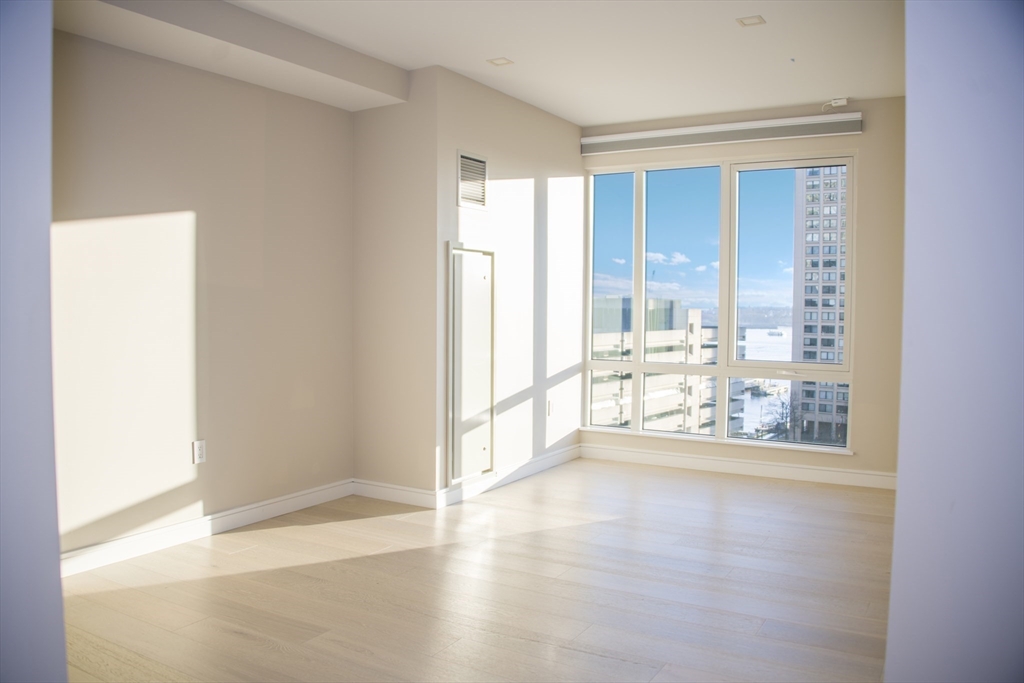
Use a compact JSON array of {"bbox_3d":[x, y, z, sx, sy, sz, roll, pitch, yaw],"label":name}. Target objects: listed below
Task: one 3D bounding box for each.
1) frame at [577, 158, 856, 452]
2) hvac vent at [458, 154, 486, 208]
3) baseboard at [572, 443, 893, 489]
[{"bbox_3d":[1.501,-0.310,6.047,2.038,2.099,0.090,2,3,28],"label":"frame"},{"bbox_3d":[-0.249,-1.028,5.118,0.025,0.350,0.350,2,3,31],"label":"hvac vent"},{"bbox_3d":[1.639,0.933,6.000,2.420,0.112,0.020,2,3,28],"label":"baseboard"}]

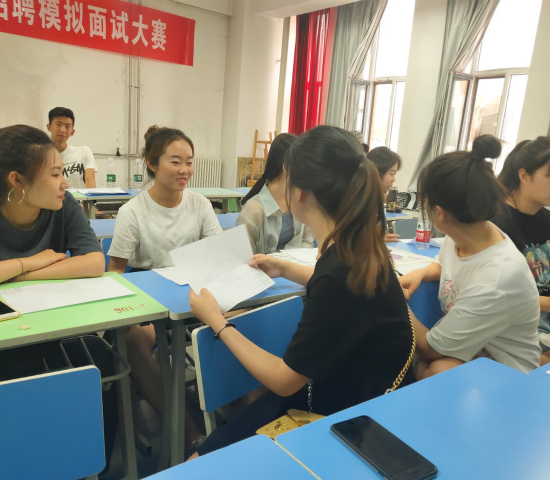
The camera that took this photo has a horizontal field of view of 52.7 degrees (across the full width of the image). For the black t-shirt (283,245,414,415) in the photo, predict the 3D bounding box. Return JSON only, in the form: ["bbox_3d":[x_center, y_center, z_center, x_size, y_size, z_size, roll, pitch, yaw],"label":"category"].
[{"bbox_3d":[0.159,0.263,1.285,0.270,0.560,0.380,12,14,30],"label":"black t-shirt"}]

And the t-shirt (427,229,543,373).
[{"bbox_3d":[0.568,0.267,1.553,0.300,0.550,0.400,6,13,8],"label":"t-shirt"}]

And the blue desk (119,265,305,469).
[{"bbox_3d":[-0.165,0.487,1.812,0.620,0.750,0.410,-6,16,-39],"label":"blue desk"}]

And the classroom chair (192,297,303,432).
[{"bbox_3d":[0.080,0.593,1.345,0.440,0.780,0.400,15,16,40],"label":"classroom chair"}]

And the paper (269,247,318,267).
[{"bbox_3d":[0.111,0.062,2.088,0.280,0.003,0.210,-6,16,-39],"label":"paper"}]

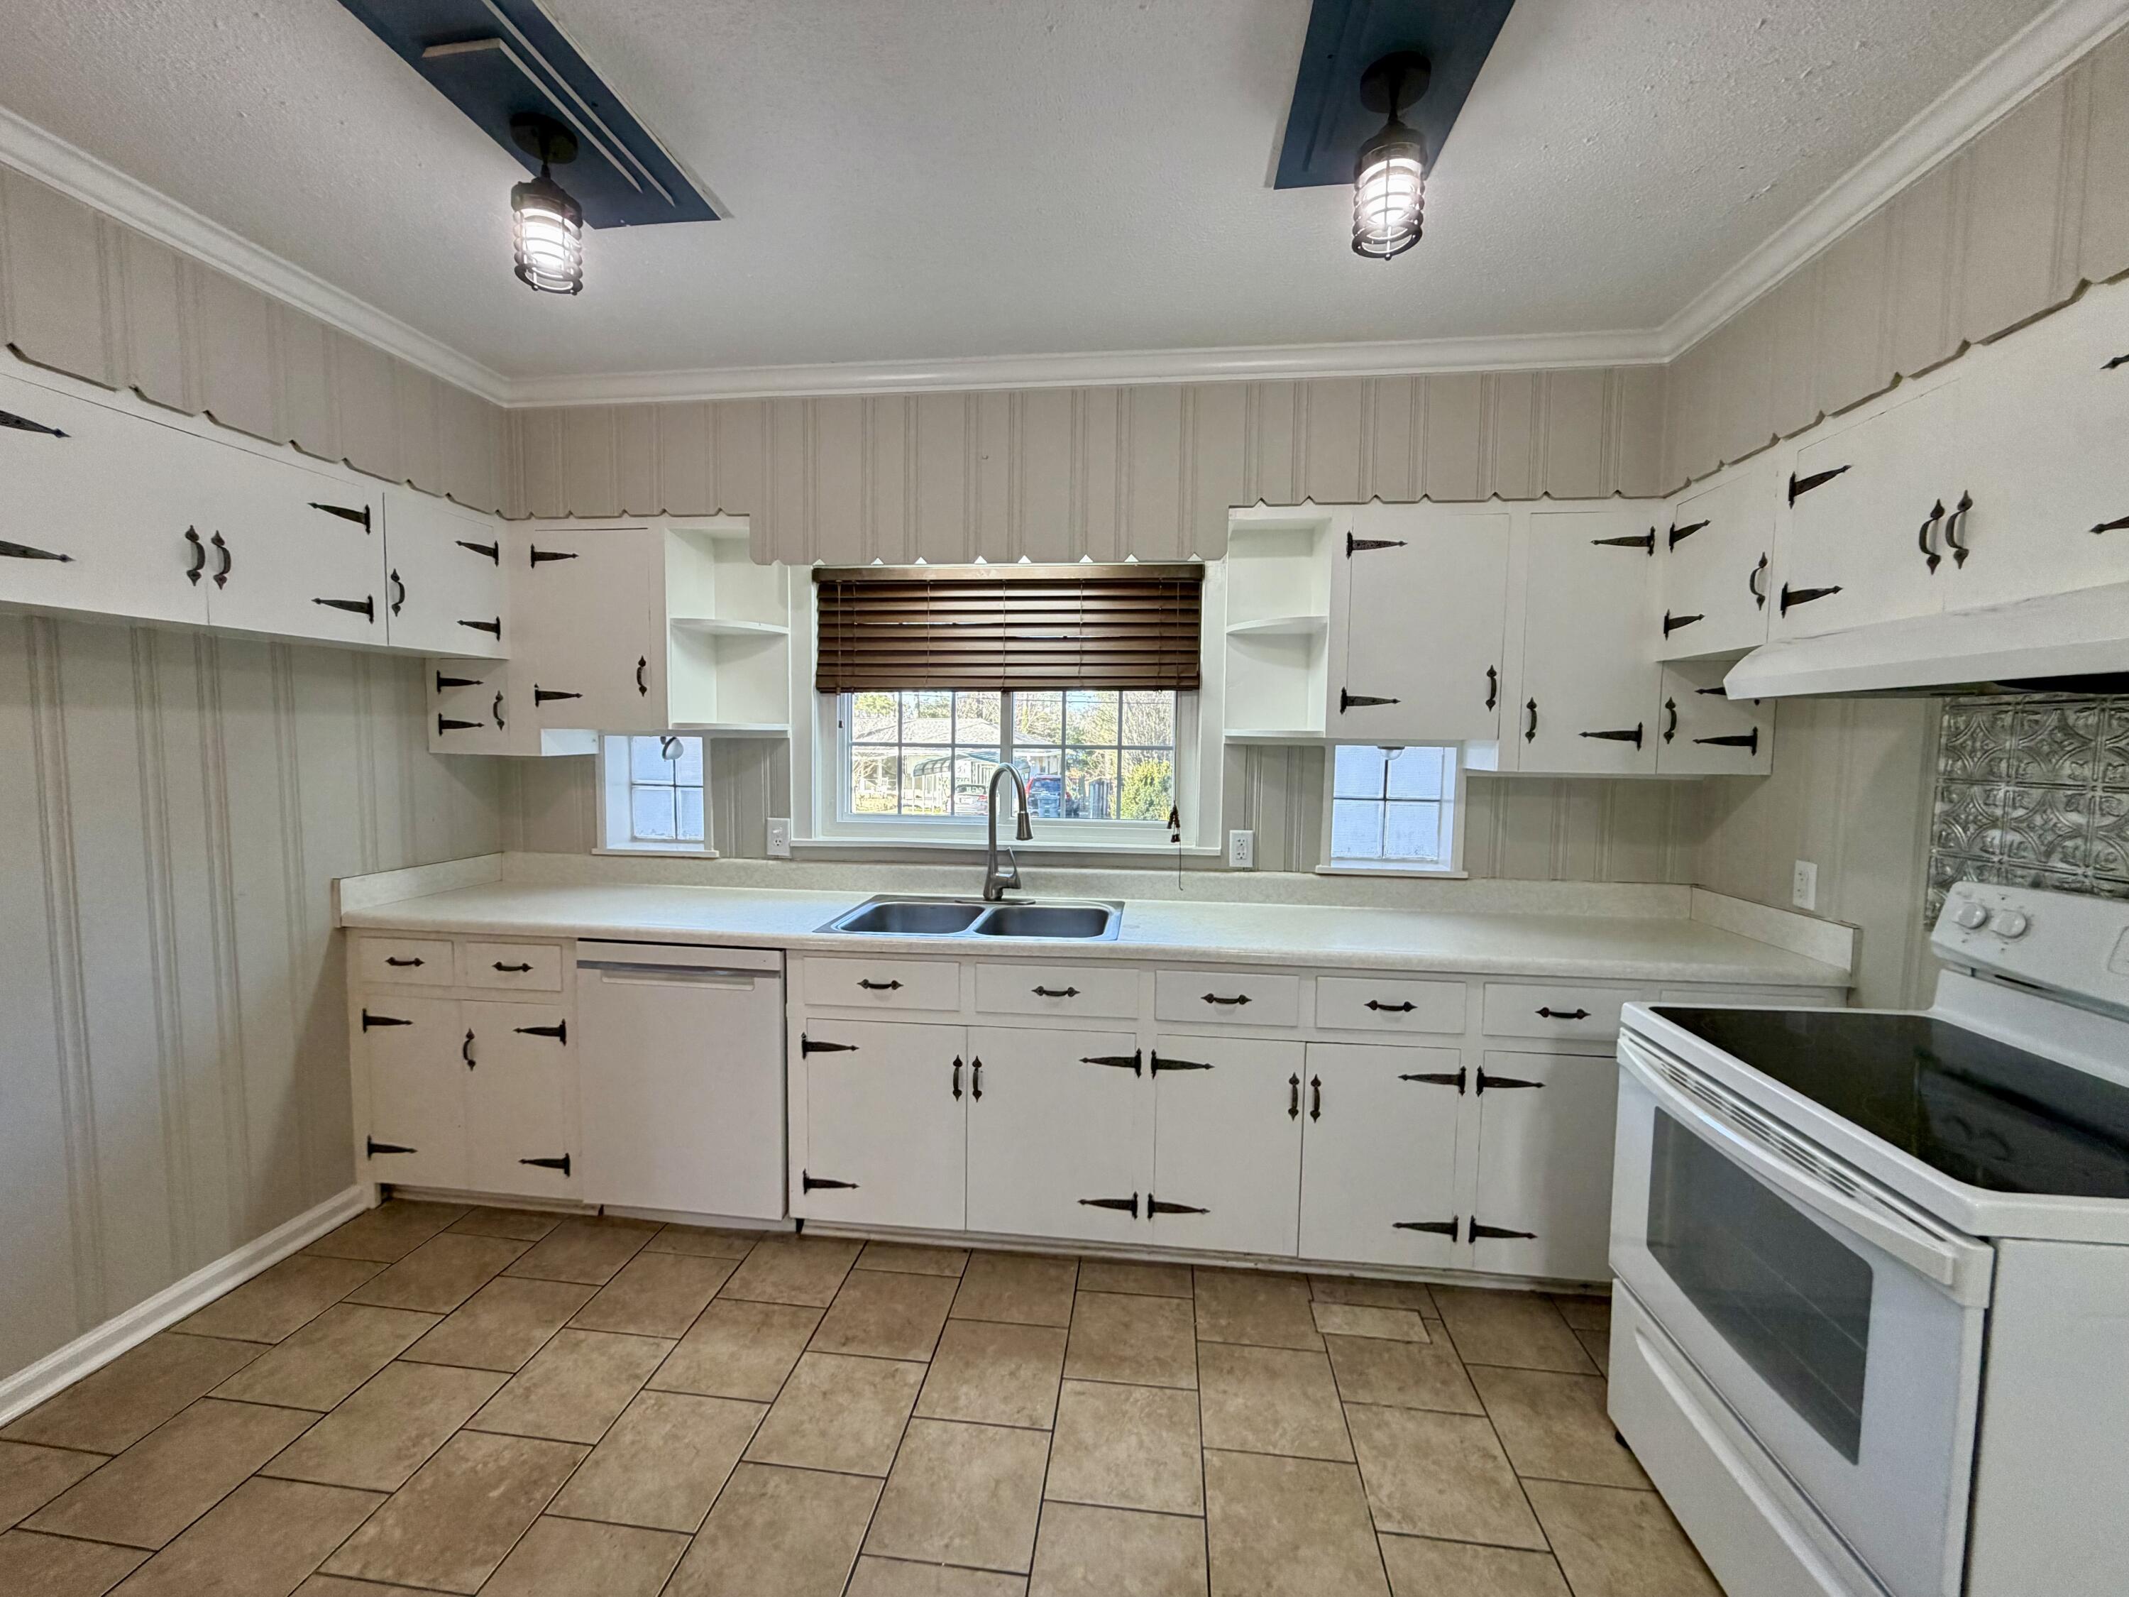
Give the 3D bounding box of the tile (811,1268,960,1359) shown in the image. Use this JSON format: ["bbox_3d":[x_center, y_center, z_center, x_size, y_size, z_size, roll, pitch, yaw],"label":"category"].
[{"bbox_3d":[-0.438,1.292,2.157,0.302,0.010,0.302,1,5,7],"label":"tile"}]

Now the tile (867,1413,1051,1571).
[{"bbox_3d":[-0.191,1.336,1.662,0.302,0.010,0.302,1,5,7],"label":"tile"}]

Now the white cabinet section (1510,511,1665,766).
[{"bbox_3d":[1.426,-0.444,2.490,0.397,0.723,0.277,1,4,6],"label":"white cabinet section"}]

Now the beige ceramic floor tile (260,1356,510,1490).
[{"bbox_3d":[-1.412,1.317,1.816,0.303,0.011,0.306,1,5,7],"label":"beige ceramic floor tile"}]

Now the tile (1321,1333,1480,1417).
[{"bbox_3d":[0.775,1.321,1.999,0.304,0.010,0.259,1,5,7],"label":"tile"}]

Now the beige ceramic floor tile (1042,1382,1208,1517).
[{"bbox_3d":[0.130,1.334,1.780,0.304,0.010,0.305,1,5,7],"label":"beige ceramic floor tile"}]

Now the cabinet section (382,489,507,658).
[{"bbox_3d":[-1.902,-0.633,2.490,0.286,0.425,0.424,1,4,6],"label":"cabinet section"}]

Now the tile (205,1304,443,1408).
[{"bbox_3d":[-1.699,1.299,2.006,0.302,0.010,0.304,1,5,7],"label":"tile"}]

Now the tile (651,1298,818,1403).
[{"bbox_3d":[-0.765,1.305,2.045,0.303,0.011,0.306,1,5,7],"label":"tile"}]

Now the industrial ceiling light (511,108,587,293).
[{"bbox_3d":[-0.990,-1.133,1.651,0.118,0.265,0.118,1,5,7],"label":"industrial ceiling light"}]

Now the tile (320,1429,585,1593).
[{"bbox_3d":[-1.127,1.337,1.626,0.302,0.010,0.304,1,5,7],"label":"tile"}]

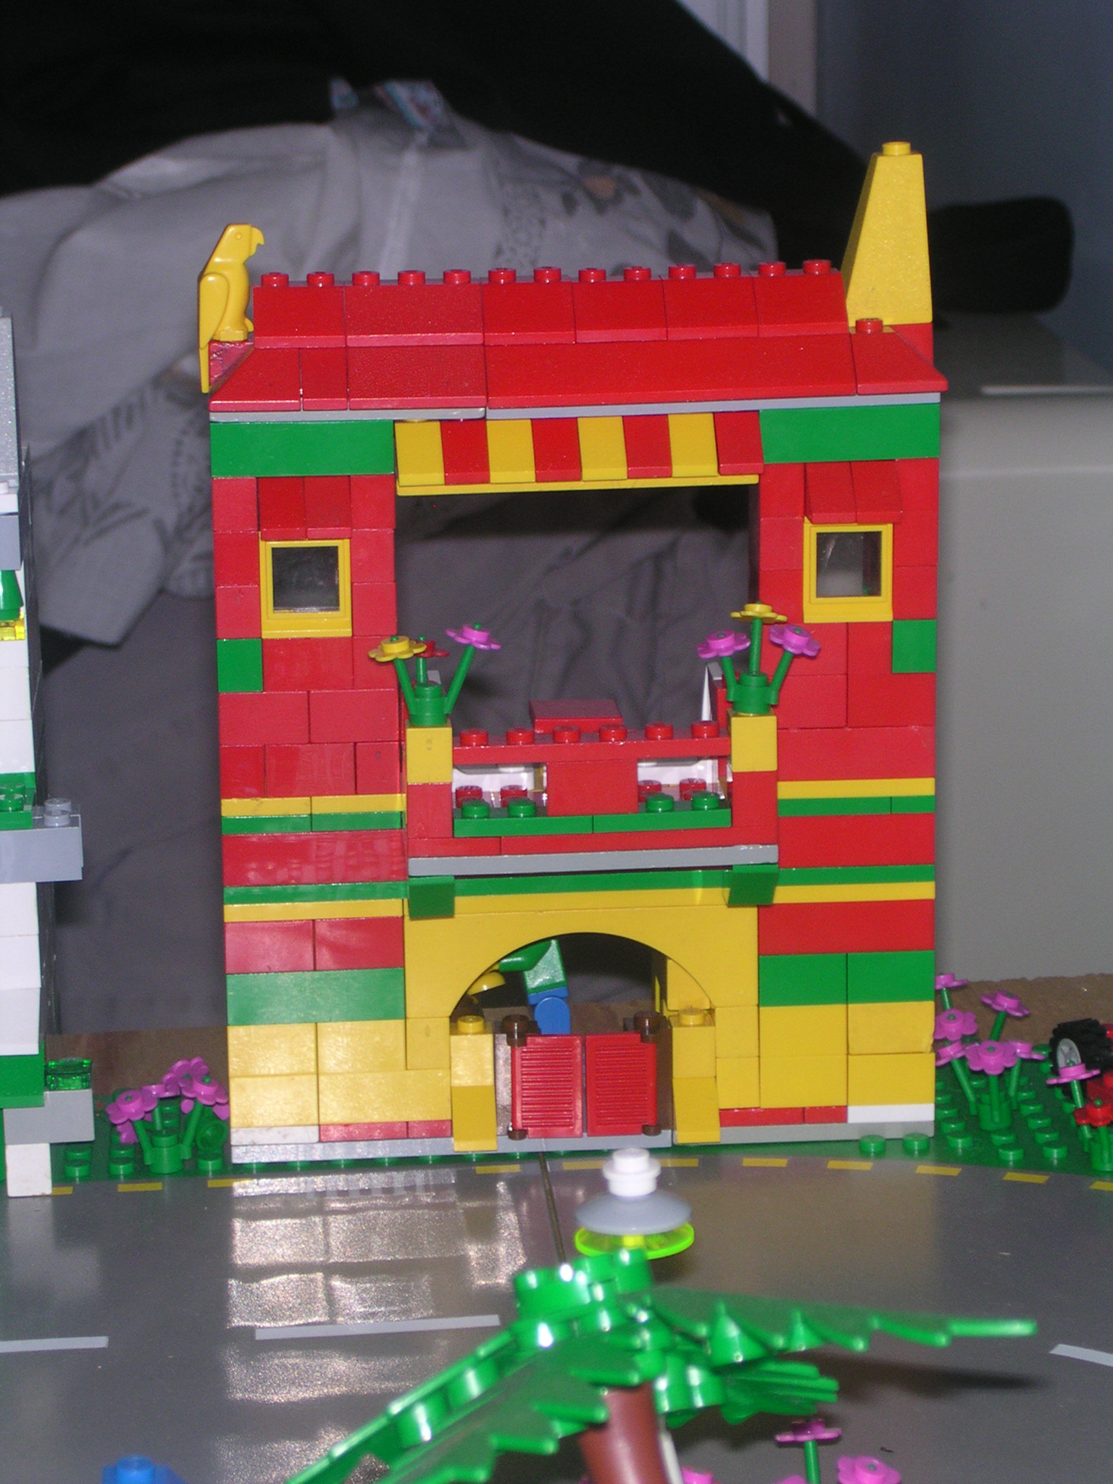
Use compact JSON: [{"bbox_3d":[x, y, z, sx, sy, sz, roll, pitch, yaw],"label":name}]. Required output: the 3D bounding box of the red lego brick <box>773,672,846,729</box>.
[{"bbox_3d":[0.044,-0.008,0.852,0.016,0.010,0.009,-2,13,-5],"label":"red lego brick"}]

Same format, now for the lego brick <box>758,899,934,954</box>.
[{"bbox_3d":[0.052,0.032,0.863,0.032,0.010,0.011,-2,12,-4],"label":"lego brick"}]

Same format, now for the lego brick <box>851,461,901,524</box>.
[{"bbox_3d":[0.056,-0.045,0.842,0.008,0.010,0.015,-2,12,-5],"label":"lego brick"}]

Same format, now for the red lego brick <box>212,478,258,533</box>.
[{"bbox_3d":[-0.056,-0.043,0.836,0.008,0.010,0.009,-2,13,-5],"label":"red lego brick"}]

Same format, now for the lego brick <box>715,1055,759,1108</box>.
[{"bbox_3d":[0.032,0.061,0.867,0.008,0.010,0.010,-2,12,-5],"label":"lego brick"}]

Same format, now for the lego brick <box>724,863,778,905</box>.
[{"bbox_3d":[0.034,0.025,0.839,0.008,0.010,0.016,-2,12,-5],"label":"lego brick"}]

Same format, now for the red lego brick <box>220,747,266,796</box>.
[{"bbox_3d":[-0.056,0.004,0.846,0.008,0.010,0.009,-2,12,-5],"label":"red lego brick"}]

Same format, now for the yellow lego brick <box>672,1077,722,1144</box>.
[{"bbox_3d":[0.025,0.066,0.862,0.008,0.010,0.016,-2,12,-5],"label":"yellow lego brick"}]

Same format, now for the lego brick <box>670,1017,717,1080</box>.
[{"bbox_3d":[0.025,0.055,0.864,0.008,0.011,0.008,-2,12,-5],"label":"lego brick"}]

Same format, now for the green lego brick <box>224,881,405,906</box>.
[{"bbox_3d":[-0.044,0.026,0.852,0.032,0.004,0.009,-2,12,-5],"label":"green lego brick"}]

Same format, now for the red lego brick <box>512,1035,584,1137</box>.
[{"bbox_3d":[-0.002,0.062,0.859,0.013,0.019,0.004,-2,13,-5],"label":"red lego brick"}]

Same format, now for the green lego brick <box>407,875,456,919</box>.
[{"bbox_3d":[-0.022,0.026,0.833,0.008,0.010,0.016,-2,12,-5],"label":"green lego brick"}]

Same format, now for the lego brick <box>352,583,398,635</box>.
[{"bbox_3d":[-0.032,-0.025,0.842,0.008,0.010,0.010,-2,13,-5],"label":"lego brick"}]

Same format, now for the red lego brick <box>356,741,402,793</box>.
[{"bbox_3d":[-0.032,0.003,0.850,0.008,0.010,0.011,-2,12,-4],"label":"red lego brick"}]

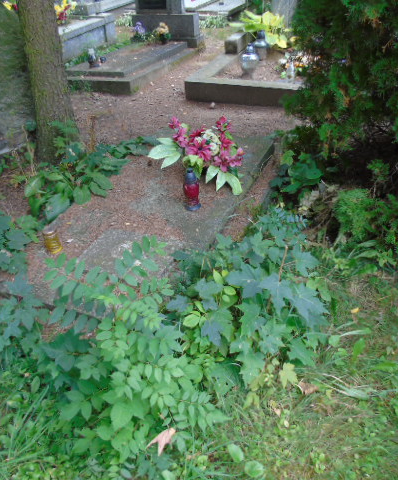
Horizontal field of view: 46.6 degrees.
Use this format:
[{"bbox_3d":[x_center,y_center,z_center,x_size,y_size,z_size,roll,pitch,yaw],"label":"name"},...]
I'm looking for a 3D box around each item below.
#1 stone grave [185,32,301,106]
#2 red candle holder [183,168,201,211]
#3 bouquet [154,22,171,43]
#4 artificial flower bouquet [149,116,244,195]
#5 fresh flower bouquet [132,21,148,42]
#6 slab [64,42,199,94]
[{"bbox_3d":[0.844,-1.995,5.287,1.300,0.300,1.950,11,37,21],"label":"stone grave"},{"bbox_3d":[-0.041,-0.298,2.681,0.090,0.245,0.090,-2,34,2],"label":"red candle holder"},{"bbox_3d":[-0.482,-2.732,6.127,0.190,0.240,0.190,-2,34,2],"label":"bouquet"},{"bbox_3d":[-0.004,-0.563,3.016,0.560,0.310,0.400,10,36,19],"label":"artificial flower bouquet"},{"bbox_3d":[-0.818,-2.824,6.293,0.180,0.240,0.180,12,37,22],"label":"fresh flower bouquet"},{"bbox_3d":[-0.835,-2.175,5.755,0.940,0.250,1.580,12,37,22],"label":"slab"}]

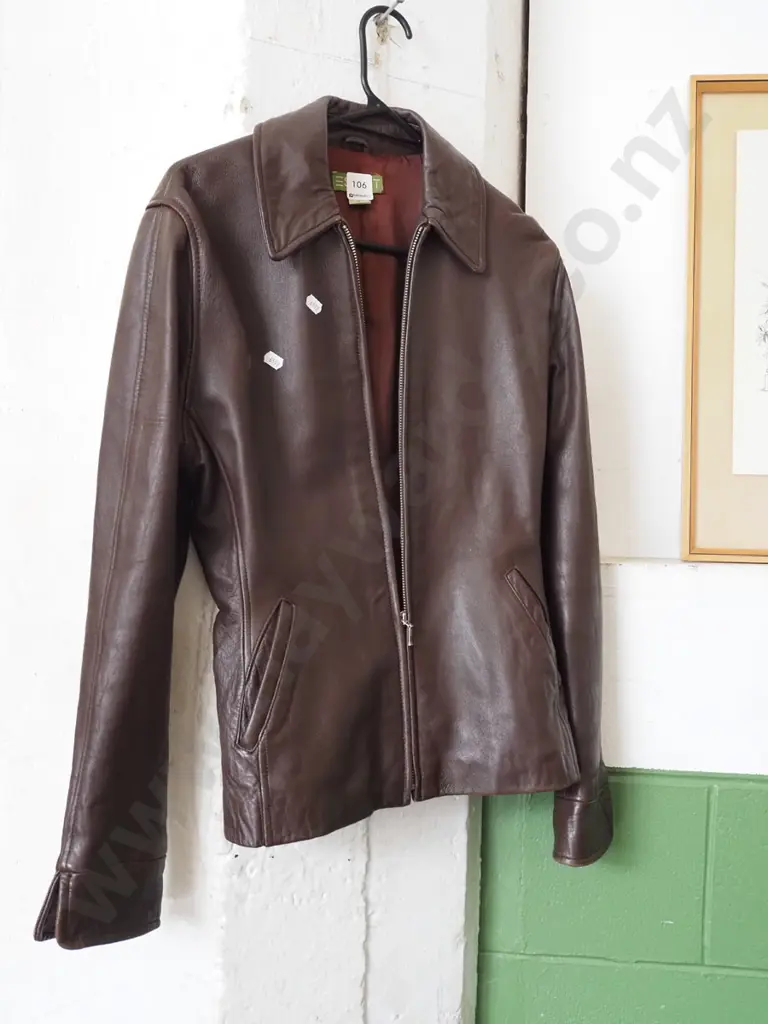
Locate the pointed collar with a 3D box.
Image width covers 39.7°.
[{"bbox_3d":[-0.015,-0.302,0.970,0.210,0.168,0.120,1,1,-22],"label":"pointed collar"}]

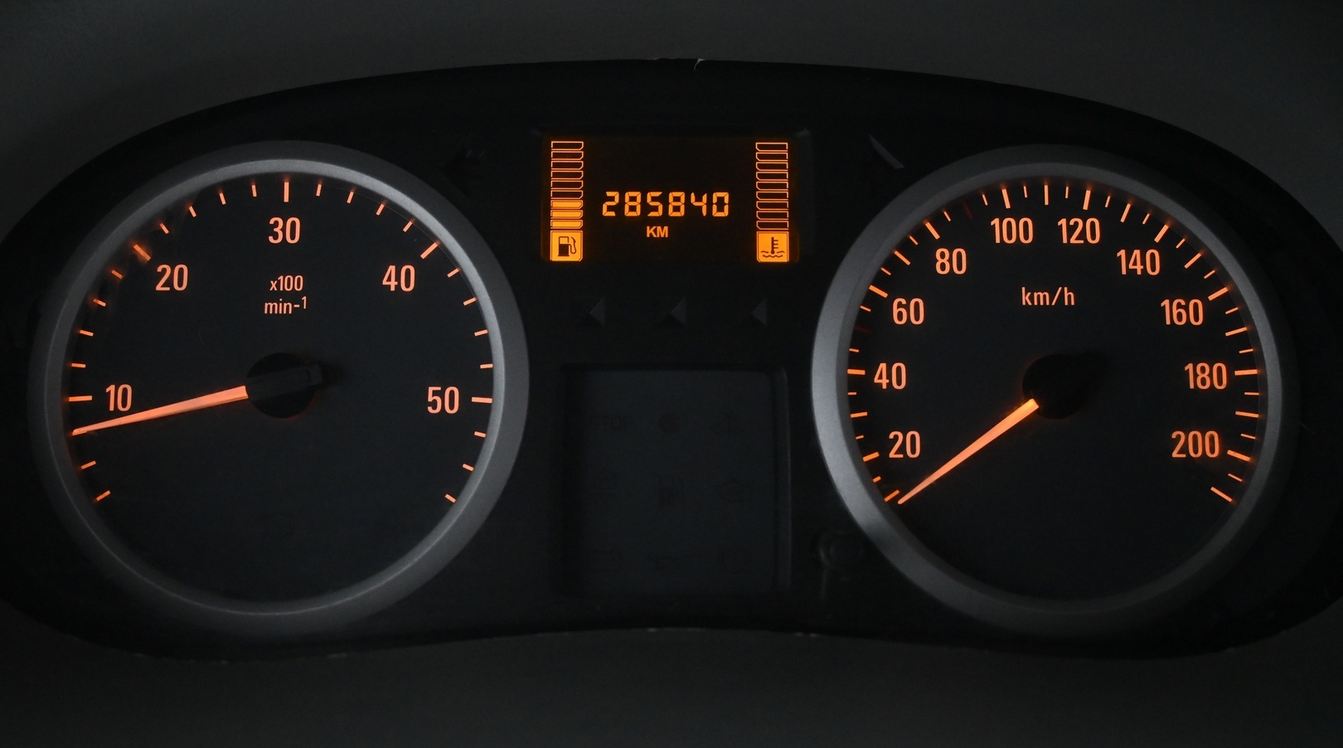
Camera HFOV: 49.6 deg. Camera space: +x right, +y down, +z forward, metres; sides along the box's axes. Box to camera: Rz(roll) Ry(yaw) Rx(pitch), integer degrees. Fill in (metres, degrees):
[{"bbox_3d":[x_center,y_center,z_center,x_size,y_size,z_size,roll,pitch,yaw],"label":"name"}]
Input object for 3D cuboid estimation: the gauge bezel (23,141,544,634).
[{"bbox_3d":[-0.085,0.003,0.317,0.108,0.108,0.020,0,-7,-2],"label":"gauge bezel"}]

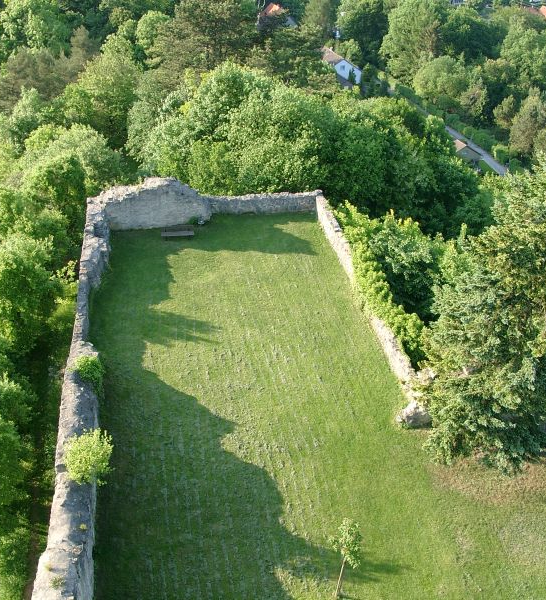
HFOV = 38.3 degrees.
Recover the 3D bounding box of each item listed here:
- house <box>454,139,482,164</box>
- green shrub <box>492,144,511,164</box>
[{"bbox_3d":[35.813,-27.735,149.076,6.500,4.200,4.500,-9,37,-18],"label":"house"},{"bbox_3d":[43.990,-27.915,151.280,3.300,3.000,3.300,16,37,16],"label":"green shrub"}]

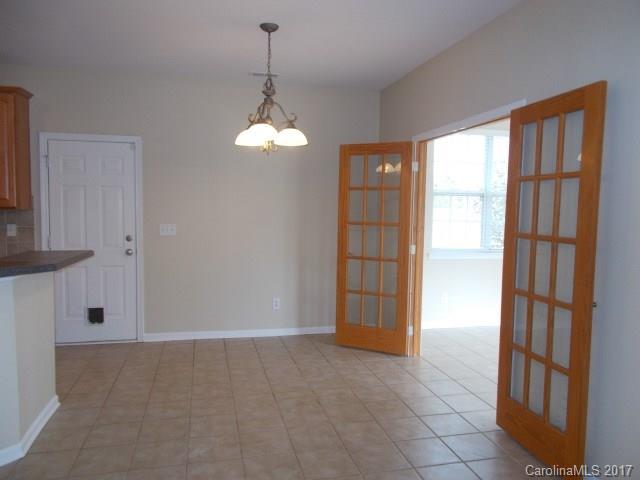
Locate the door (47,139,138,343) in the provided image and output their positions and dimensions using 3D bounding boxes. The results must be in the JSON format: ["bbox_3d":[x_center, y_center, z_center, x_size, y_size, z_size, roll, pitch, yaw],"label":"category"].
[{"bbox_3d":[-2.257,0.042,4.824,0.800,2.030,0.045,0,4,-14],"label":"door"}]

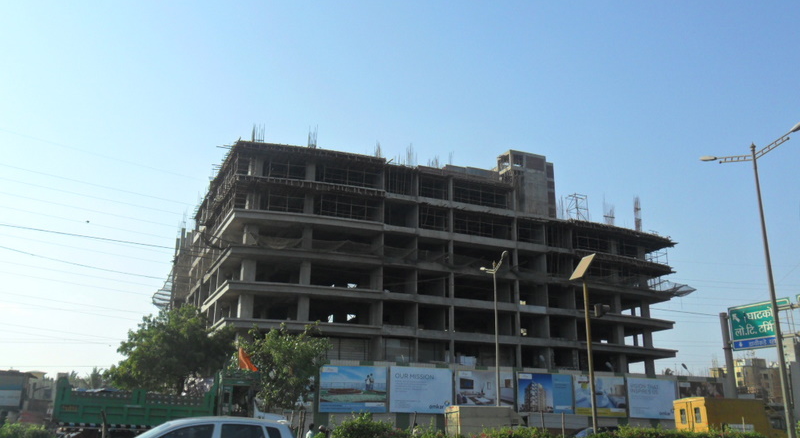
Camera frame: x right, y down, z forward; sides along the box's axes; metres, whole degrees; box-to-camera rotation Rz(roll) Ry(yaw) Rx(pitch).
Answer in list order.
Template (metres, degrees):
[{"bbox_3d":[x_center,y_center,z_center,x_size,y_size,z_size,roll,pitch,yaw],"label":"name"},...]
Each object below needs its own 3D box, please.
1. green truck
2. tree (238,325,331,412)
[{"bbox_3d":[-6.675,6.013,21.393,6.040,3.000,2.400,6,-17,-16],"label":"green truck"},{"bbox_3d":[-5.187,7.817,33.137,4.100,6.330,4.100,6,-17,-16],"label":"tree"}]

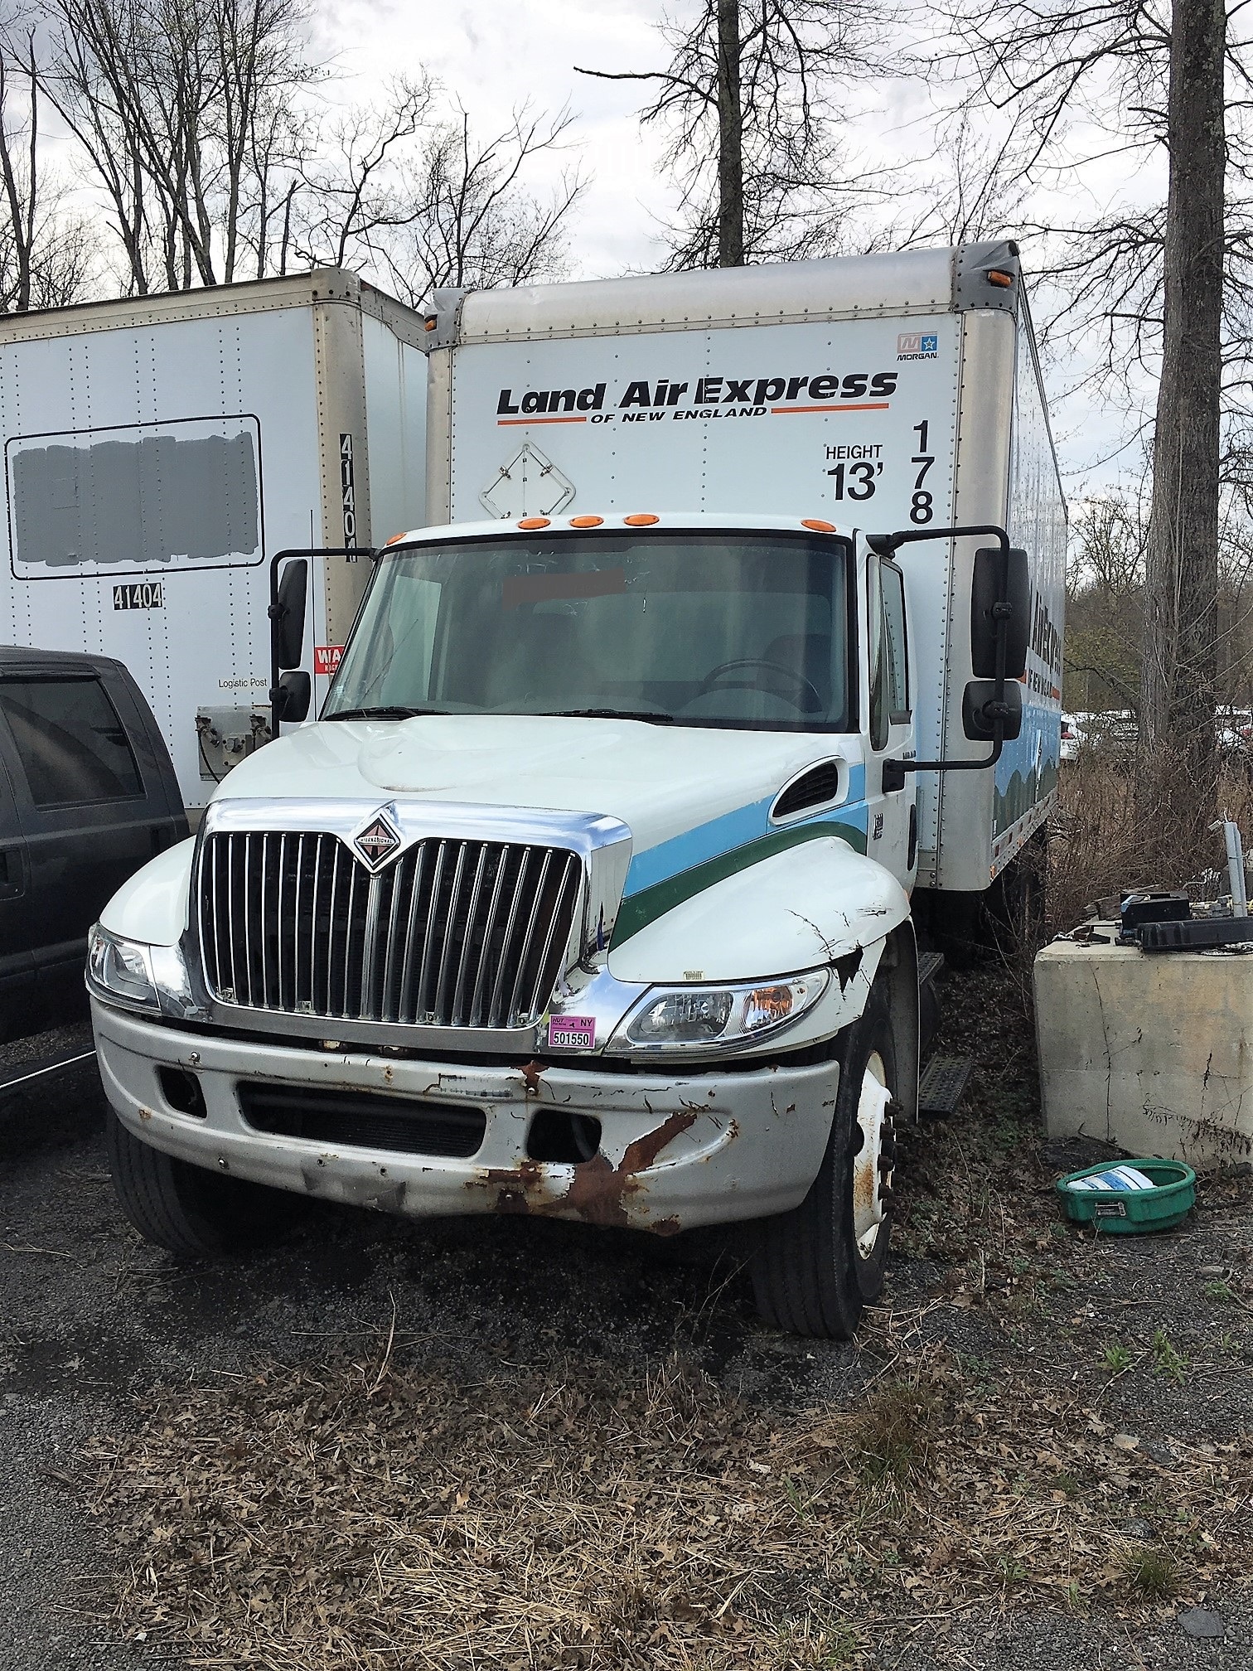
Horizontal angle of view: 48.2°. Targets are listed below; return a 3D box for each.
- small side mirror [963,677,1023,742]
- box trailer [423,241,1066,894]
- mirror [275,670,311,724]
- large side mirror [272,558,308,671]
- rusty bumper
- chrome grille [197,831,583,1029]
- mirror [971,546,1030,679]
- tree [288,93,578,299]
[{"bbox_3d":[1.237,-0.417,4.729,0.190,0.200,0.090,1,4,-3],"label":"small side mirror"},{"bbox_3d":[1.537,-1.367,9.673,2.590,2.600,7.950,3,4,19],"label":"box trailer"},{"bbox_3d":[-1.327,-0.551,5.604,0.090,0.200,0.190,-2,5,-37],"label":"mirror"},{"bbox_3d":[-1.331,-0.880,5.584,0.090,0.430,0.190,-2,5,-37],"label":"large side mirror"},{"bbox_3d":[-0.615,0.714,3.658,2.260,0.450,0.460,3,4,19],"label":"rusty bumper"},{"bbox_3d":[-0.633,0.241,3.539,1.070,0.450,0.150,3,4,19],"label":"chrome grille"},{"bbox_3d":[1.258,-0.745,4.701,0.190,0.430,0.090,1,4,-3],"label":"mirror"},{"bbox_3d":[-3.120,-5.836,22.413,4.988,11.687,4.988,1,4,0],"label":"tree"}]

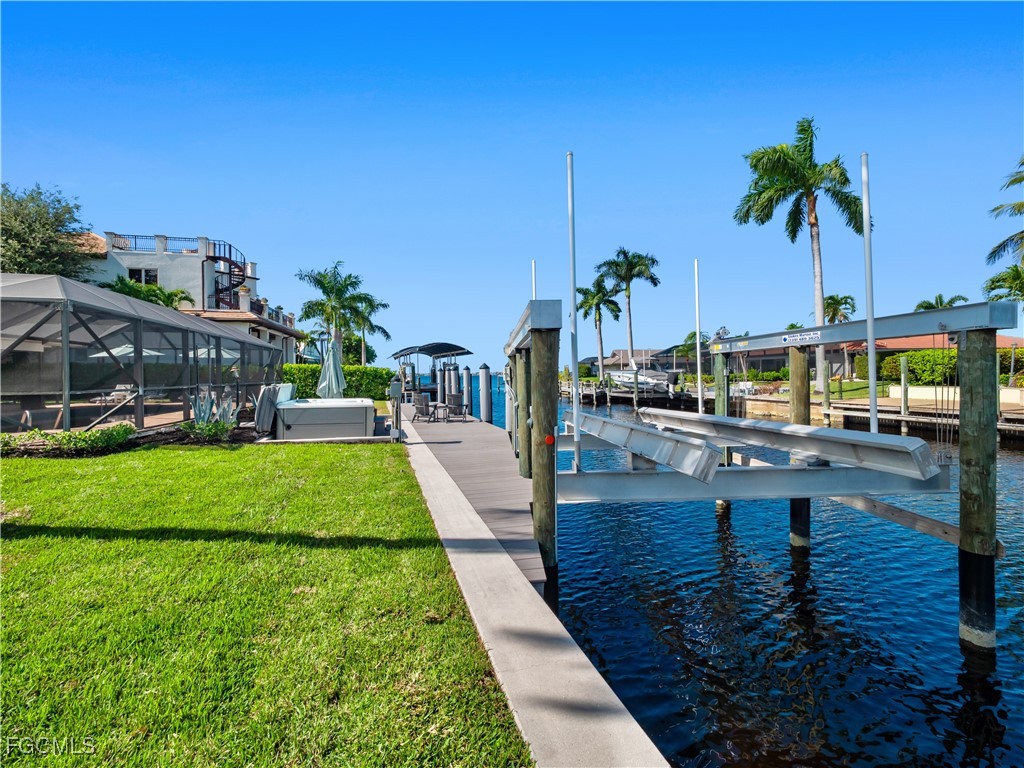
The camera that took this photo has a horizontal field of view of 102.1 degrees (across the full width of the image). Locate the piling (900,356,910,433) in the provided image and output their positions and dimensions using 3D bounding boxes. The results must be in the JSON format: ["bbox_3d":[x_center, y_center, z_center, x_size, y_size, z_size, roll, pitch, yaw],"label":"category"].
[{"bbox_3d":[16.970,0.530,17.850,0.240,3.380,0.240,0,1,-18],"label":"piling"}]

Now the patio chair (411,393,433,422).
[{"bbox_3d":[-2.700,0.710,12.600,0.720,0.880,0.800,0,1,8],"label":"patio chair"}]

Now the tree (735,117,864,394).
[{"bbox_3d":[16.600,-7.470,23.843,6.800,16.000,6.800,1,1,34],"label":"tree"}]

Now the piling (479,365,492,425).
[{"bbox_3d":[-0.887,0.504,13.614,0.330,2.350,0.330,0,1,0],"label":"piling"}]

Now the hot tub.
[{"bbox_3d":[-4.635,0.892,10.722,2.100,0.820,2.150,0,1,-18],"label":"hot tub"}]

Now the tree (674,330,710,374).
[{"bbox_3d":[19.950,-3.170,46.000,3.800,5.500,3.800,0,1,0],"label":"tree"}]

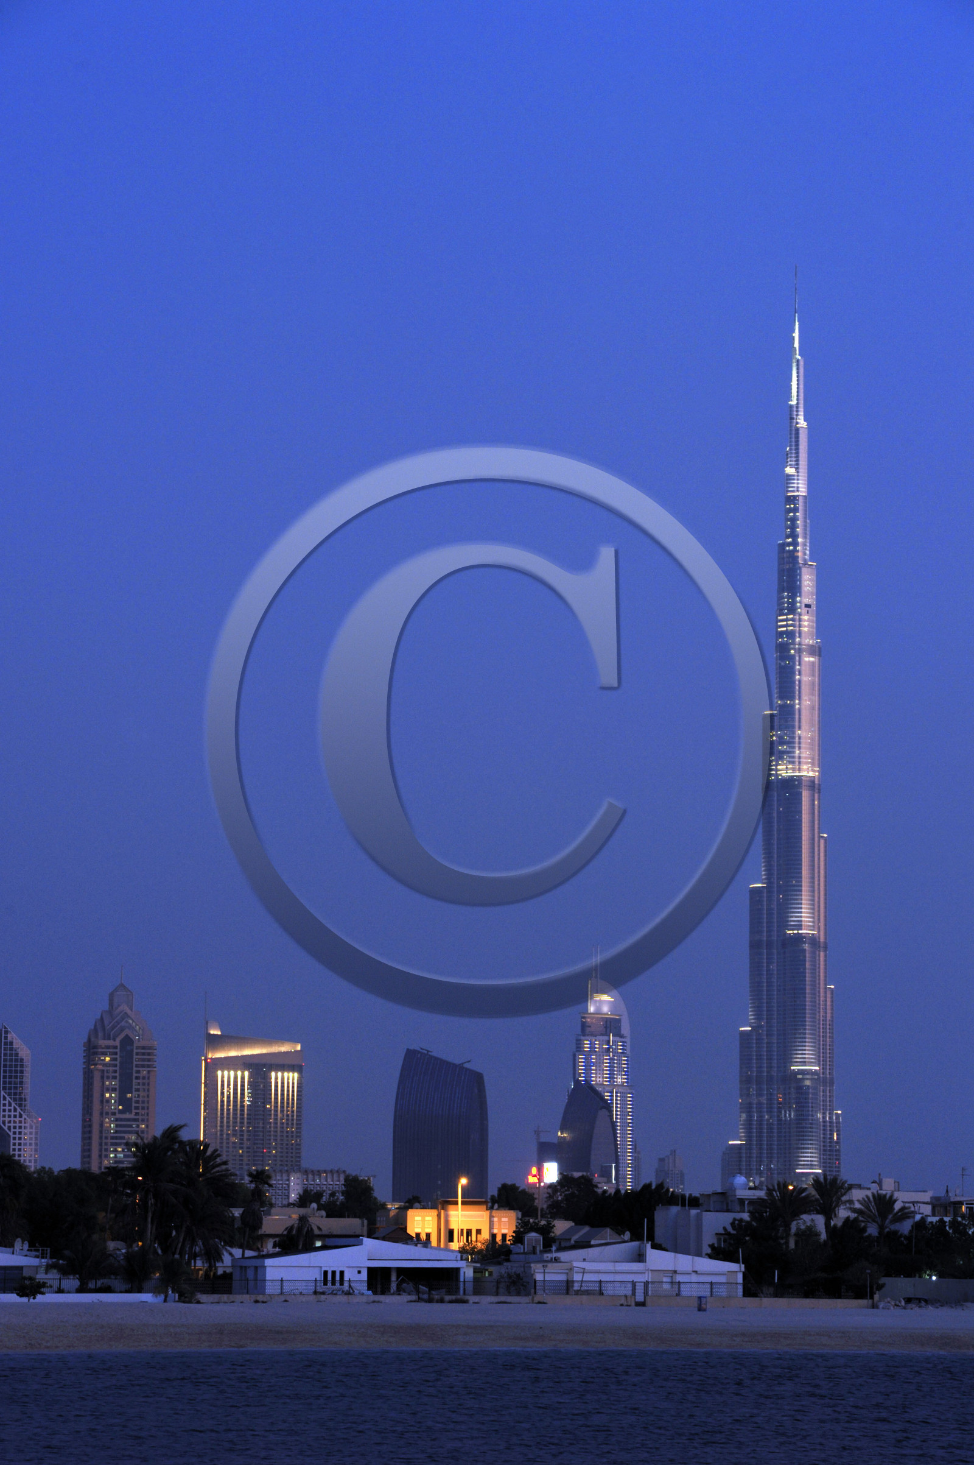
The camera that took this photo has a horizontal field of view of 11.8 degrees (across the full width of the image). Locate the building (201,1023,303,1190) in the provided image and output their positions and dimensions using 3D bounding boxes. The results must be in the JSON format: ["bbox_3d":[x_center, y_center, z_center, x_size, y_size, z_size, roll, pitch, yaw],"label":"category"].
[{"bbox_3d":[-191.683,333.570,3836.731,76.000,193.180,30.000,3,-7,-22],"label":"building"}]

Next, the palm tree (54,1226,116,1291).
[{"bbox_3d":[-36.428,47.889,427.325,5.800,6.060,5.600,1,-6,0],"label":"palm tree"}]

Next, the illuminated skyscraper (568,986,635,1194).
[{"bbox_3d":[108.210,365.168,4415.598,58.000,276.000,45.000,1,-7,-8],"label":"illuminated skyscraper"}]

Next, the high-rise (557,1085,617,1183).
[{"bbox_3d":[76.878,342.610,3664.650,33.000,141.670,35.000,6,-8,-40],"label":"high-rise"}]

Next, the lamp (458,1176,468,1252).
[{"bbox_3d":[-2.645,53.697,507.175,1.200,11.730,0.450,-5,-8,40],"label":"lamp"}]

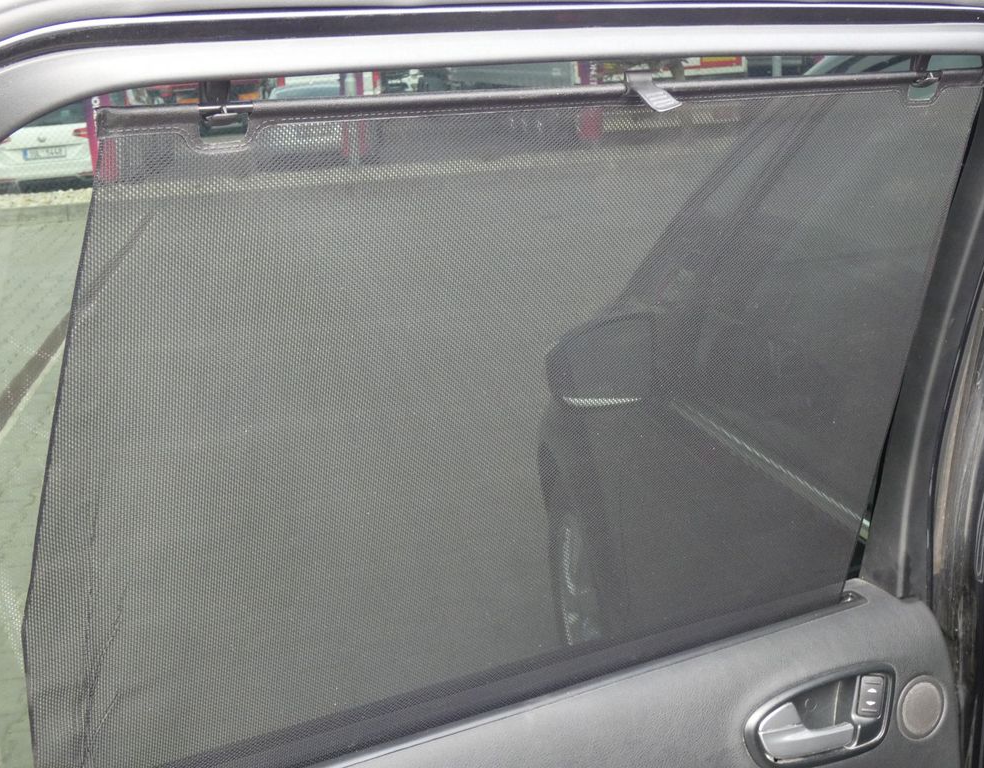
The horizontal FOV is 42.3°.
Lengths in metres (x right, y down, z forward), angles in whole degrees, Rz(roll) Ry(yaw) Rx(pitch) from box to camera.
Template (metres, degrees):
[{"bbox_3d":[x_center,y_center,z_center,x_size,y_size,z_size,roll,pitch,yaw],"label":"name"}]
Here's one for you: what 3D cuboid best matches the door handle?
[{"bbox_3d":[0.243,0.270,0.985,0.088,0.043,0.028,-9,14,-28],"label":"door handle"}]

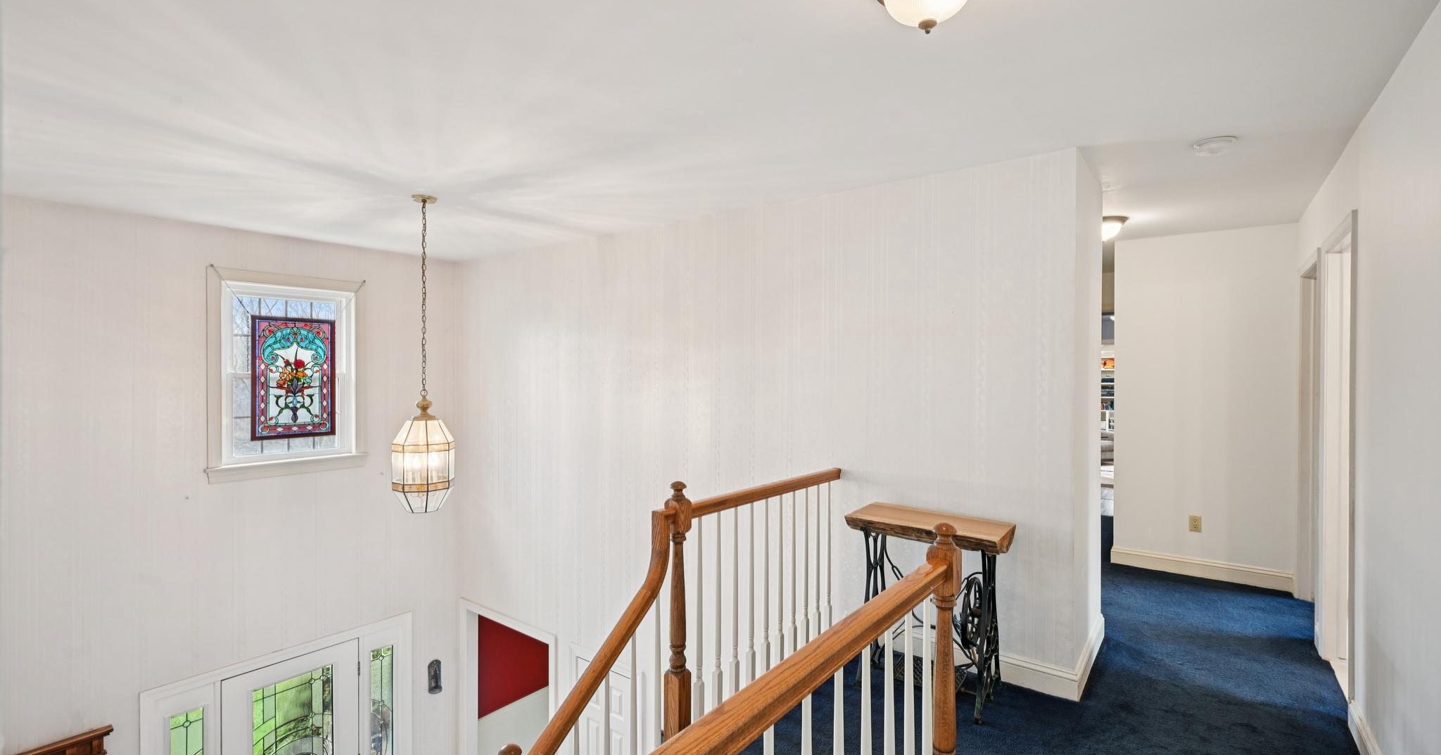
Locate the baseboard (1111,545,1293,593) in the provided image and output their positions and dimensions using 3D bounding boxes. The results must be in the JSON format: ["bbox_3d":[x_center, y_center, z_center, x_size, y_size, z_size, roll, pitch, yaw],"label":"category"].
[{"bbox_3d":[3.397,1.358,4.584,1.045,0.119,0.020,0,1,37],"label":"baseboard"}]

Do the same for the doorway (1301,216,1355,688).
[{"bbox_3d":[3.194,0.370,3.327,0.141,2.131,1.798,0,1,37],"label":"doorway"}]

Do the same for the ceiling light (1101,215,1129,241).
[{"bbox_3d":[2.490,-0.963,4.180,0.293,0.151,0.293,0,1,37],"label":"ceiling light"}]

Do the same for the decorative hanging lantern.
[{"bbox_3d":[-1.699,-0.123,3.671,0.332,1.809,0.332,0,1,37],"label":"decorative hanging lantern"}]

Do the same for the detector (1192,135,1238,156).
[{"bbox_3d":[2.137,-0.998,2.768,0.159,0.038,0.159,0,1,37],"label":"detector"}]

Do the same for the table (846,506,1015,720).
[{"bbox_3d":[0.980,1.059,2.994,0.707,0.778,0.424,0,1,37],"label":"table"}]

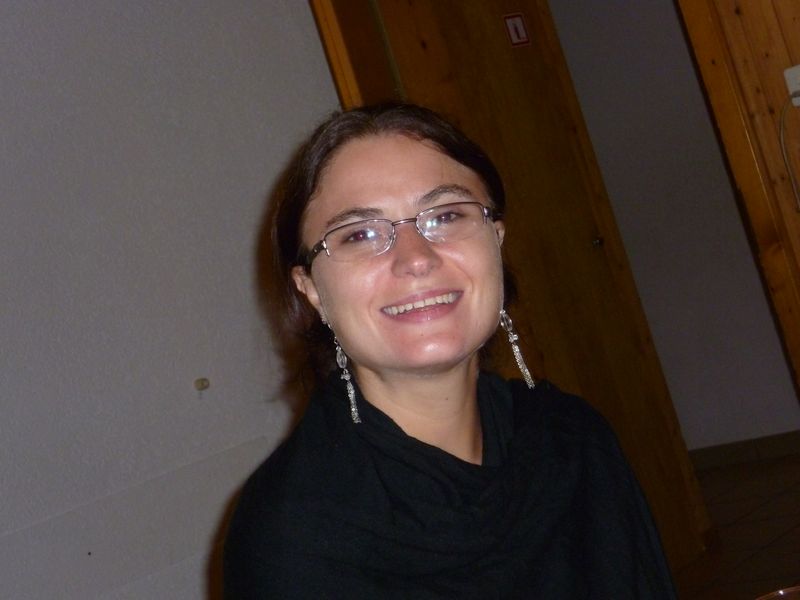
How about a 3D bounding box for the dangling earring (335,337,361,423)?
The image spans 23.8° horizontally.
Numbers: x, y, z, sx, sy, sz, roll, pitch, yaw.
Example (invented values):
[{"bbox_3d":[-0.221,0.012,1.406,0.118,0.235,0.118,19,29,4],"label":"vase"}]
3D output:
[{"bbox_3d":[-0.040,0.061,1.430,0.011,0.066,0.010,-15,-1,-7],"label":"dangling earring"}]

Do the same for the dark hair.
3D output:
[{"bbox_3d":[-0.006,-0.043,1.455,0.190,0.215,0.200,-12,-7,-9],"label":"dark hair"}]

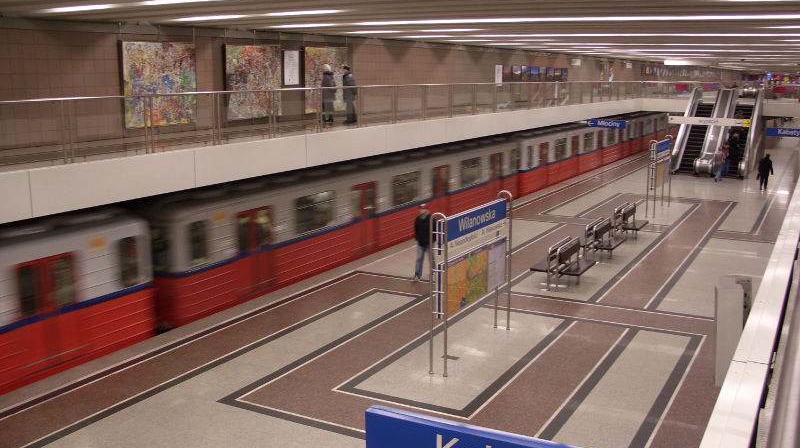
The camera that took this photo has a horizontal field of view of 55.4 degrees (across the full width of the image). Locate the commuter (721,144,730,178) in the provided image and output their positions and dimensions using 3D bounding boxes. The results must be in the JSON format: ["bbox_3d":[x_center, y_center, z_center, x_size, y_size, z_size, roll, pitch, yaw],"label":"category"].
[{"bbox_3d":[15.818,-3.105,37.008,0.500,1.680,0.420,6,12,30],"label":"commuter"}]

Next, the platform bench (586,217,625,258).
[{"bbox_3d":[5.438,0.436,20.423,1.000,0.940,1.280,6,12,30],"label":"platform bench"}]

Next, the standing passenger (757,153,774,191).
[{"bbox_3d":[15.924,-2.266,33.230,0.580,1.660,0.400,6,12,30],"label":"standing passenger"}]

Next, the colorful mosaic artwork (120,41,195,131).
[{"bbox_3d":[-5.716,-3.328,18.168,0.100,1.930,2.240,6,13,29],"label":"colorful mosaic artwork"}]

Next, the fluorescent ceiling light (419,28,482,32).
[{"bbox_3d":[1.381,-5.275,20.754,1.700,0.100,0.150,6,13,29],"label":"fluorescent ceiling light"}]

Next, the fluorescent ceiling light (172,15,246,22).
[{"bbox_3d":[-4.172,-4.493,16.681,2.250,0.100,0.150,6,13,29],"label":"fluorescent ceiling light"}]

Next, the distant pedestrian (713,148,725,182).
[{"bbox_3d":[15.046,-2.778,35.916,0.480,1.670,0.450,8,14,40],"label":"distant pedestrian"}]

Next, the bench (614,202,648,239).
[{"bbox_3d":[6.712,-0.059,22.560,1.130,0.930,1.460,6,13,29],"label":"bench"}]

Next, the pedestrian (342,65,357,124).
[{"bbox_3d":[-1.480,-3.831,22.658,0.380,1.680,0.520,0,11,0],"label":"pedestrian"}]

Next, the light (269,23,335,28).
[{"bbox_3d":[-2.557,-5.166,19.900,1.900,0.100,0.160,6,12,30],"label":"light"}]

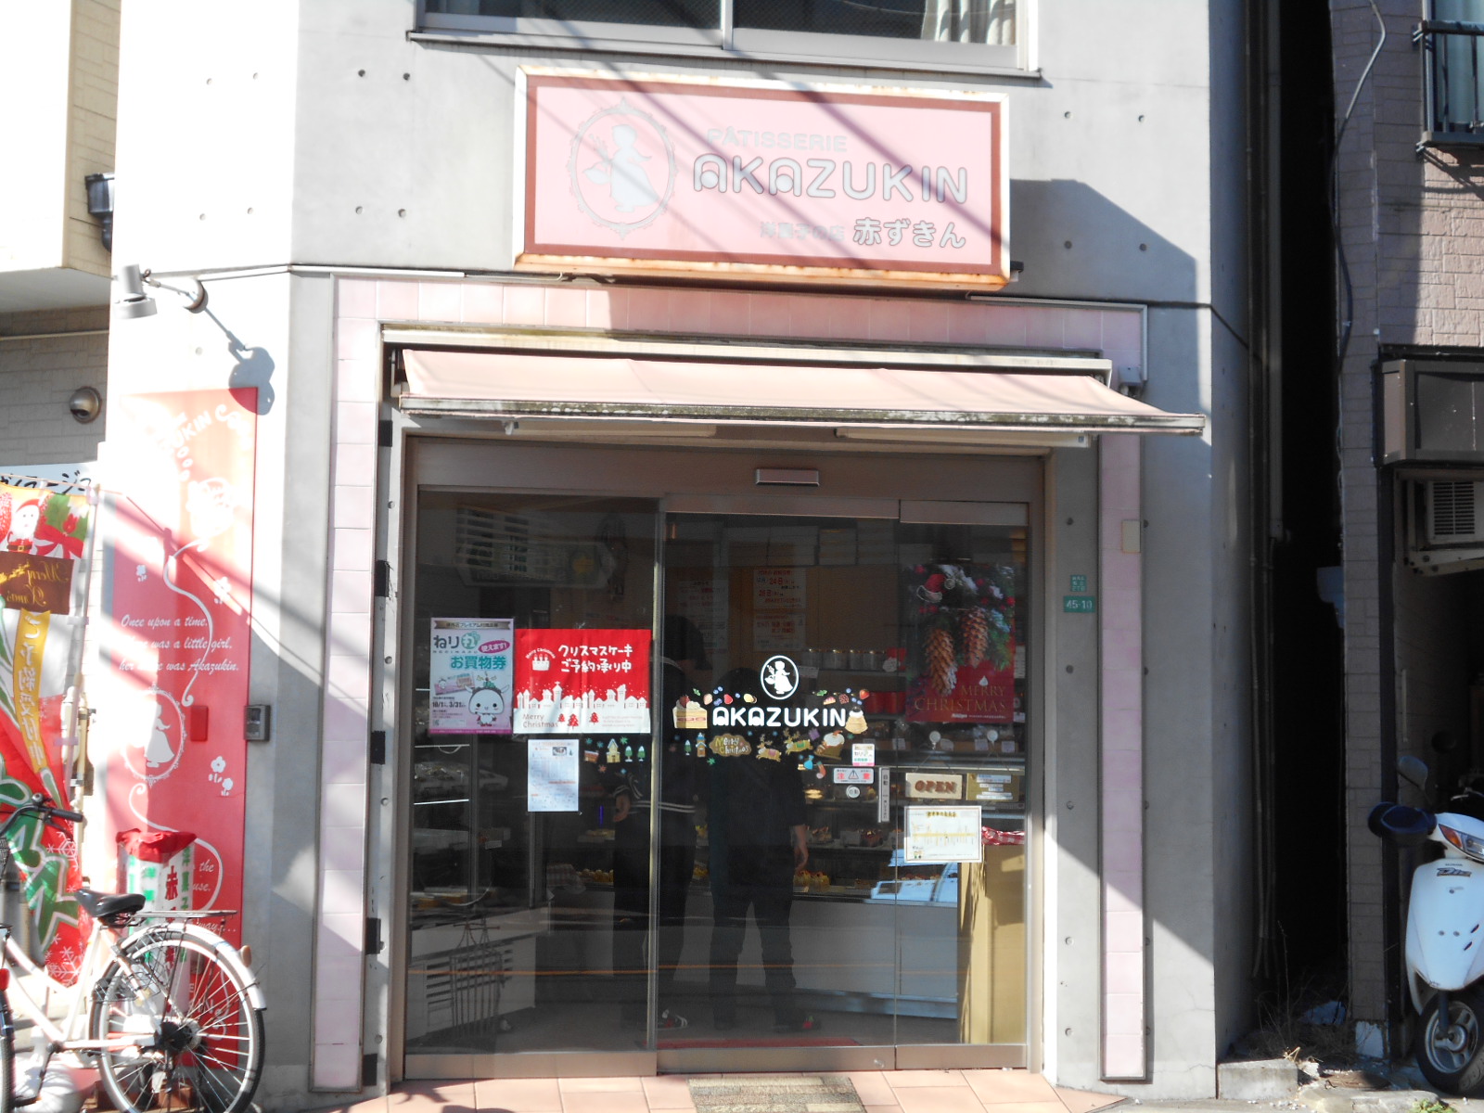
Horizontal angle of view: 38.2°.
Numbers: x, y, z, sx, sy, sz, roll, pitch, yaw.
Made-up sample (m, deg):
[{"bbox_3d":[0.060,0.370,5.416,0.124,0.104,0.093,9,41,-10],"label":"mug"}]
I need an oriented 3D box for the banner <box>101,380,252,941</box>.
[{"bbox_3d":[-2.027,0.575,7.667,0.606,2.350,0.025,-1,-5,23],"label":"banner"}]

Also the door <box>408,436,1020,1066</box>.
[{"bbox_3d":[-0.063,0.743,7.980,2.385,2.315,0.130,1,-4,-10],"label":"door"}]

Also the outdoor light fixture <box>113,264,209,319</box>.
[{"bbox_3d":[-2.067,-0.927,7.591,0.170,0.208,0.420,-1,-5,23],"label":"outdoor light fixture"}]

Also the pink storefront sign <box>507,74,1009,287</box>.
[{"bbox_3d":[0.075,-1.334,7.671,1.770,0.697,0.185,1,-4,-10],"label":"pink storefront sign"}]

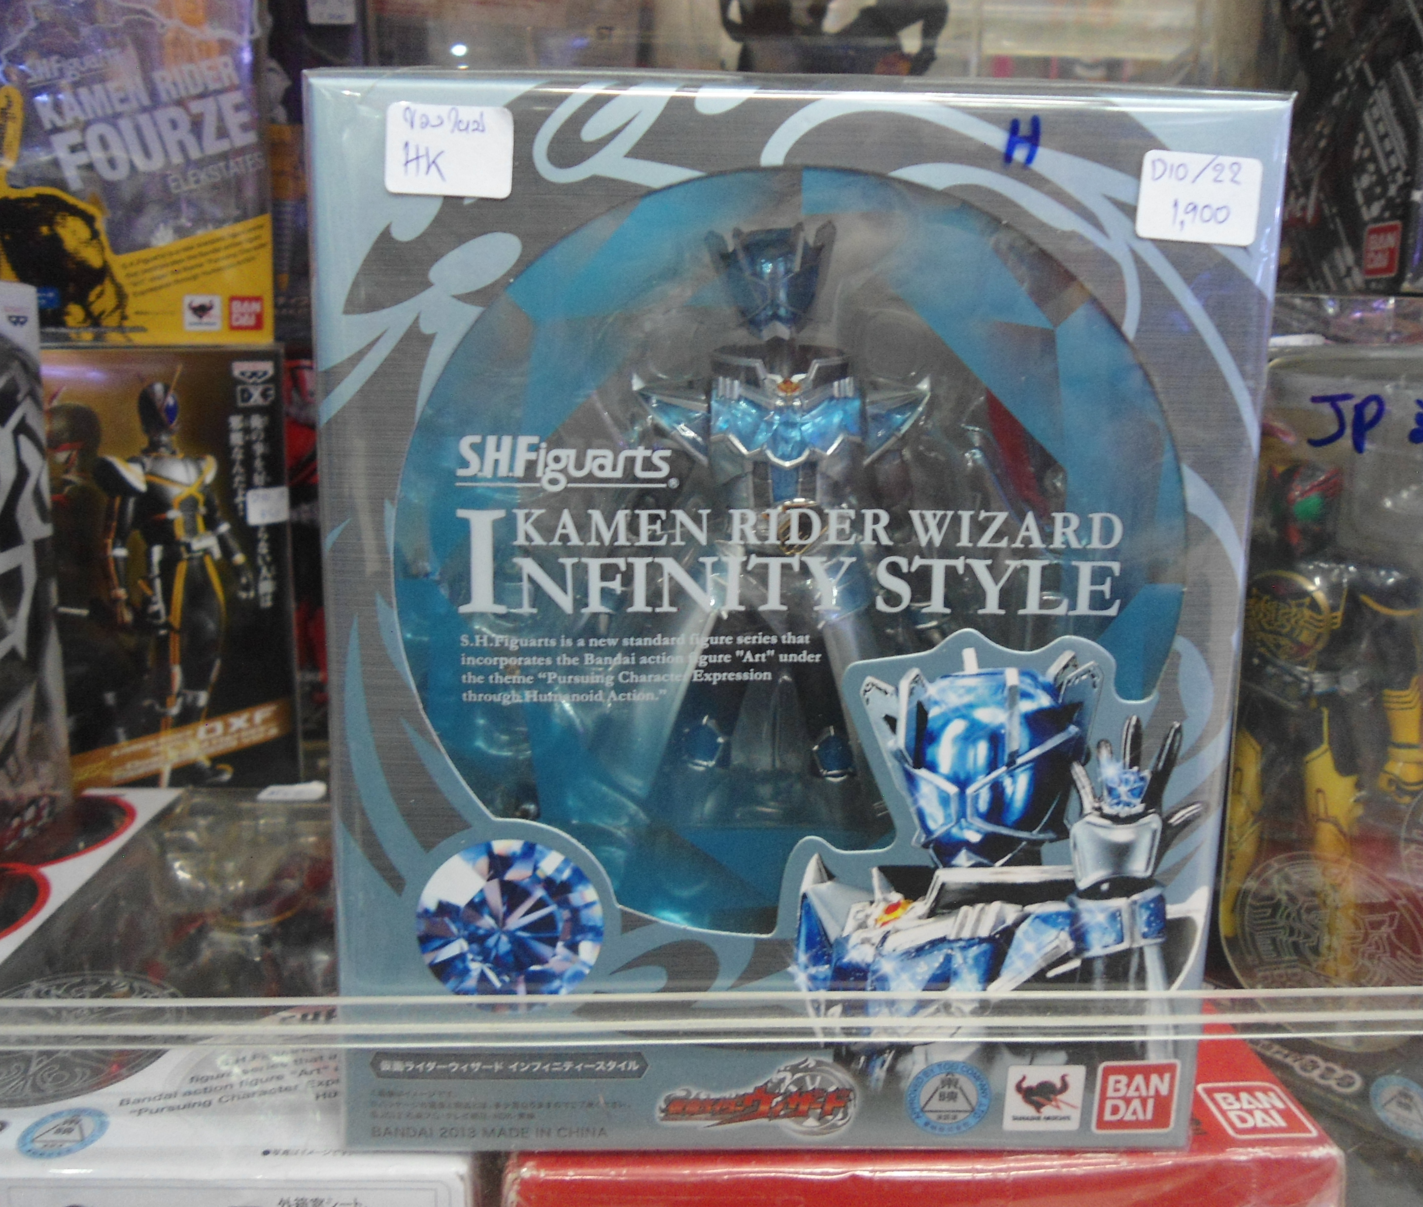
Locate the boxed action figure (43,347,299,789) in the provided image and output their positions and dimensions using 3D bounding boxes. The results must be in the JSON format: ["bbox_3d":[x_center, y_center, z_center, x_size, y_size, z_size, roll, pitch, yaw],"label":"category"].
[{"bbox_3d":[-0.236,-0.007,0.517,0.118,0.197,0.080,-2,10,-13],"label":"boxed action figure"}]

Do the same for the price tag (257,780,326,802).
[{"bbox_3d":[-0.154,0.068,0.447,0.022,0.001,0.016,-1,10,-5],"label":"price tag"}]

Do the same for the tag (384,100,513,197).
[{"bbox_3d":[-0.044,-0.077,0.205,0.021,0.015,0.001,2,9,-1],"label":"tag"}]

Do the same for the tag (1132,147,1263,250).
[{"bbox_3d":[0.084,-0.070,0.209,0.021,0.015,0.001,4,9,-2],"label":"tag"}]

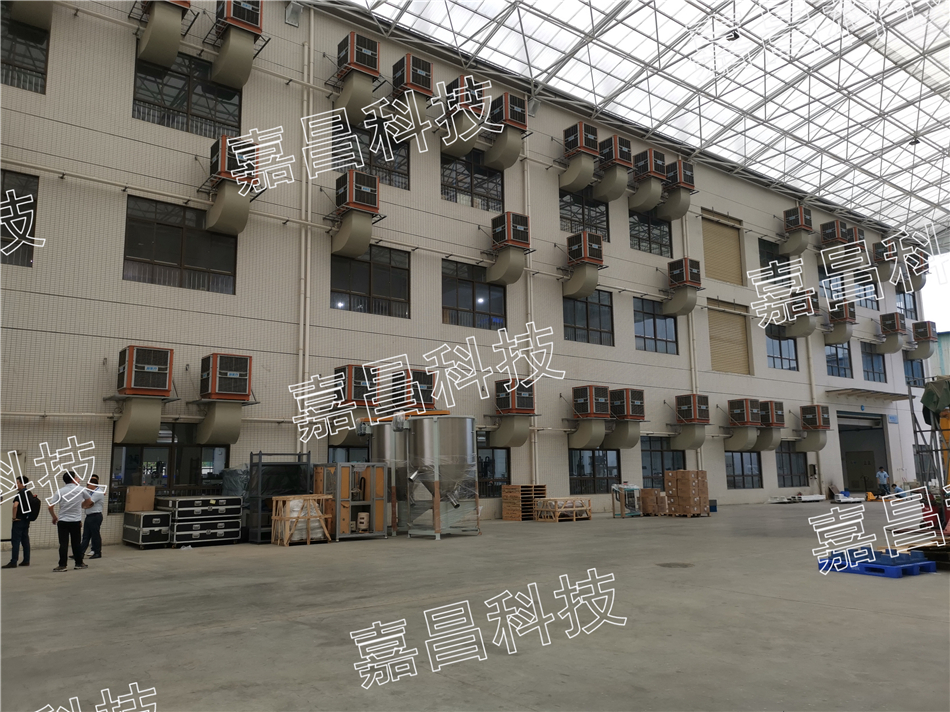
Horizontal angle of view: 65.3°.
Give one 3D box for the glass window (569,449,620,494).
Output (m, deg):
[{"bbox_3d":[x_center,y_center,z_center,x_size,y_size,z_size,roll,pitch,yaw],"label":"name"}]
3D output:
[{"bbox_3d":[4.764,4.321,29.636,2.924,2.354,0.135,6,-12,-37],"label":"glass window"}]

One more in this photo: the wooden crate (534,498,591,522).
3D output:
[{"bbox_3d":[2.984,5.196,25.013,1.520,0.720,1.120,5,-12,-35],"label":"wooden crate"}]

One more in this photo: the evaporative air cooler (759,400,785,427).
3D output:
[{"bbox_3d":[14.093,2.821,35.496,0.980,1.160,0.960,6,-11,-37],"label":"evaporative air cooler"}]

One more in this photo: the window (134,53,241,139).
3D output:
[{"bbox_3d":[-8.105,-7.414,21.046,2.959,2.343,0.121,6,-12,-38],"label":"window"}]

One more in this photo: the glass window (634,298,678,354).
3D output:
[{"bbox_3d":[8.123,-1.265,33.332,2.875,2.354,0.135,6,-12,-37],"label":"glass window"}]

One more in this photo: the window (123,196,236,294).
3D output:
[{"bbox_3d":[-8.139,-3.027,20.627,2.979,2.361,0.152,6,-12,-37],"label":"window"}]

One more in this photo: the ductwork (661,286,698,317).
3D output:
[{"bbox_3d":[9.355,-2.427,33.675,0.807,1.102,1.346,6,-12,-37],"label":"ductwork"}]

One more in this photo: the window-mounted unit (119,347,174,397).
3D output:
[{"bbox_3d":[-8.253,0.454,18.525,0.990,1.165,0.965,6,-11,-38],"label":"window-mounted unit"}]

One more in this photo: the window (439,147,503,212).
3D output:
[{"bbox_3d":[-0.101,-6.566,27.318,2.875,2.308,0.142,6,-11,-37],"label":"window"}]

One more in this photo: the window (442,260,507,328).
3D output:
[{"bbox_3d":[0.018,-2.067,25.975,2.862,2.253,0.122,6,-11,-38],"label":"window"}]

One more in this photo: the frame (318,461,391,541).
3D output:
[{"bbox_3d":[-3.261,3.769,19.321,1.465,1.914,1.444,6,-12,-37],"label":"frame"}]

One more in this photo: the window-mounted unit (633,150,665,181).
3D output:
[{"bbox_3d":[7.568,-8.122,31.998,0.982,1.160,0.936,6,-11,-37],"label":"window-mounted unit"}]

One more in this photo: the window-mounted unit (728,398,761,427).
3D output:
[{"bbox_3d":[12.488,2.651,34.276,0.980,1.160,0.960,6,-11,-37],"label":"window-mounted unit"}]

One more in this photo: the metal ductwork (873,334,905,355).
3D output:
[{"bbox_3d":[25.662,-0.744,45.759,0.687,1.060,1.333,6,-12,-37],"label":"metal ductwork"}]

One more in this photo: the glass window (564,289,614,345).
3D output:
[{"bbox_3d":[4.617,-1.637,30.186,2.905,2.328,0.142,6,-11,-37],"label":"glass window"}]

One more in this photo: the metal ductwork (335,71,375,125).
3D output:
[{"bbox_3d":[-3.886,-8.126,23.567,0.677,1.075,1.408,6,-12,-38],"label":"metal ductwork"}]

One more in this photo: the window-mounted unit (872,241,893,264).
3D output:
[{"bbox_3d":[25.088,-6.336,45.269,0.957,1.119,0.948,6,-11,-38],"label":"window-mounted unit"}]

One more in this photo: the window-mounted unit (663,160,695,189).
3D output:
[{"bbox_3d":[9.327,-8.182,34.019,0.980,1.151,0.970,6,-12,-37],"label":"window-mounted unit"}]

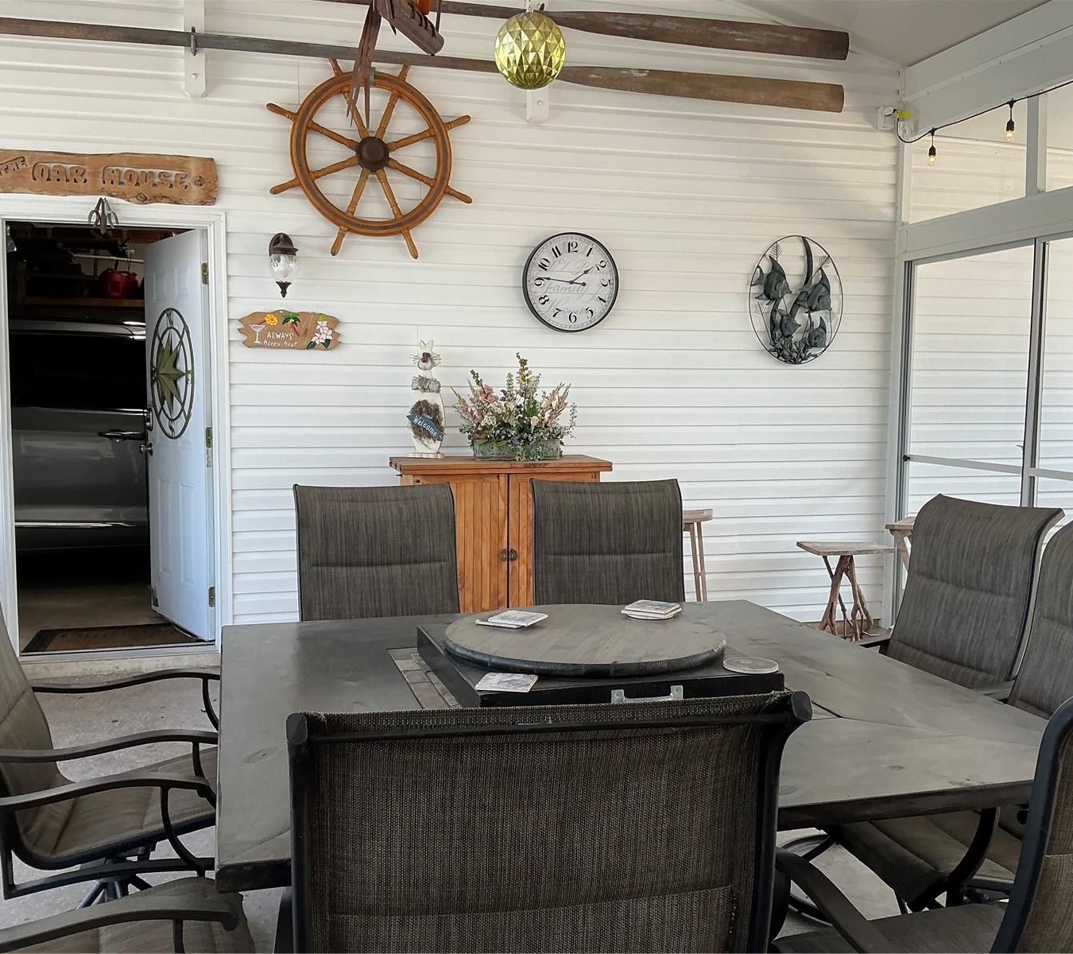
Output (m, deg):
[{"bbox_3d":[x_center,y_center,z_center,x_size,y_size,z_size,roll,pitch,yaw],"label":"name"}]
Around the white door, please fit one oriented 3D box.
[{"bbox_3d":[-1.892,-0.217,5.431,0.050,2.030,0.870,-3,6,-37],"label":"white door"}]

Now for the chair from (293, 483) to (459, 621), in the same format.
[{"bbox_3d":[-0.486,0.578,3.106,0.600,1.053,0.740,0,5,-9],"label":"chair"}]

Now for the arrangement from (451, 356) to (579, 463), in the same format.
[{"bbox_3d":[-0.102,-0.338,5.003,0.618,0.509,0.300,-1,5,-13],"label":"arrangement"}]

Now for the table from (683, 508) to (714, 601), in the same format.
[{"bbox_3d":[0.676,0.566,5.230,0.430,0.750,0.300,1,5,12],"label":"table"}]

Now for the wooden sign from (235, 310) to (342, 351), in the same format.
[{"bbox_3d":[-1.186,-0.703,4.944,0.478,0.192,0.025,-1,5,-13],"label":"wooden sign"}]

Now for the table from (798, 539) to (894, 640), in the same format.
[{"bbox_3d":[1.615,0.636,5.446,0.445,0.540,0.350,-1,5,-13],"label":"table"}]

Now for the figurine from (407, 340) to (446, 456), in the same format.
[{"bbox_3d":[-0.541,-0.380,5.049,0.190,0.576,0.090,1,5,2],"label":"figurine"}]

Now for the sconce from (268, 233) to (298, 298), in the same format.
[{"bbox_3d":[-1.195,-1.003,4.860,0.145,0.314,0.200,-1,5,-13],"label":"sconce"}]

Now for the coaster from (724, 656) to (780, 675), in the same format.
[{"bbox_3d":[0.447,0.392,2.142,0.112,0.008,0.112,0,5,0],"label":"coaster"}]

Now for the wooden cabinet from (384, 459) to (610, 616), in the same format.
[{"bbox_3d":[-0.183,0.433,5.049,1.000,1.035,0.500,-1,5,-13],"label":"wooden cabinet"}]

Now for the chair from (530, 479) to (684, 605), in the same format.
[{"bbox_3d":[0.311,0.568,3.310,0.620,1.060,0.730,-1,5,-10],"label":"chair"}]

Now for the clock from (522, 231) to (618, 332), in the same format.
[{"bbox_3d":[0.175,-0.994,5.251,0.506,0.506,0.055,-1,5,-13],"label":"clock"}]

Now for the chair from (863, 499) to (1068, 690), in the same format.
[{"bbox_3d":[0.982,0.604,2.914,0.740,1.053,0.600,-1,5,-17],"label":"chair"}]

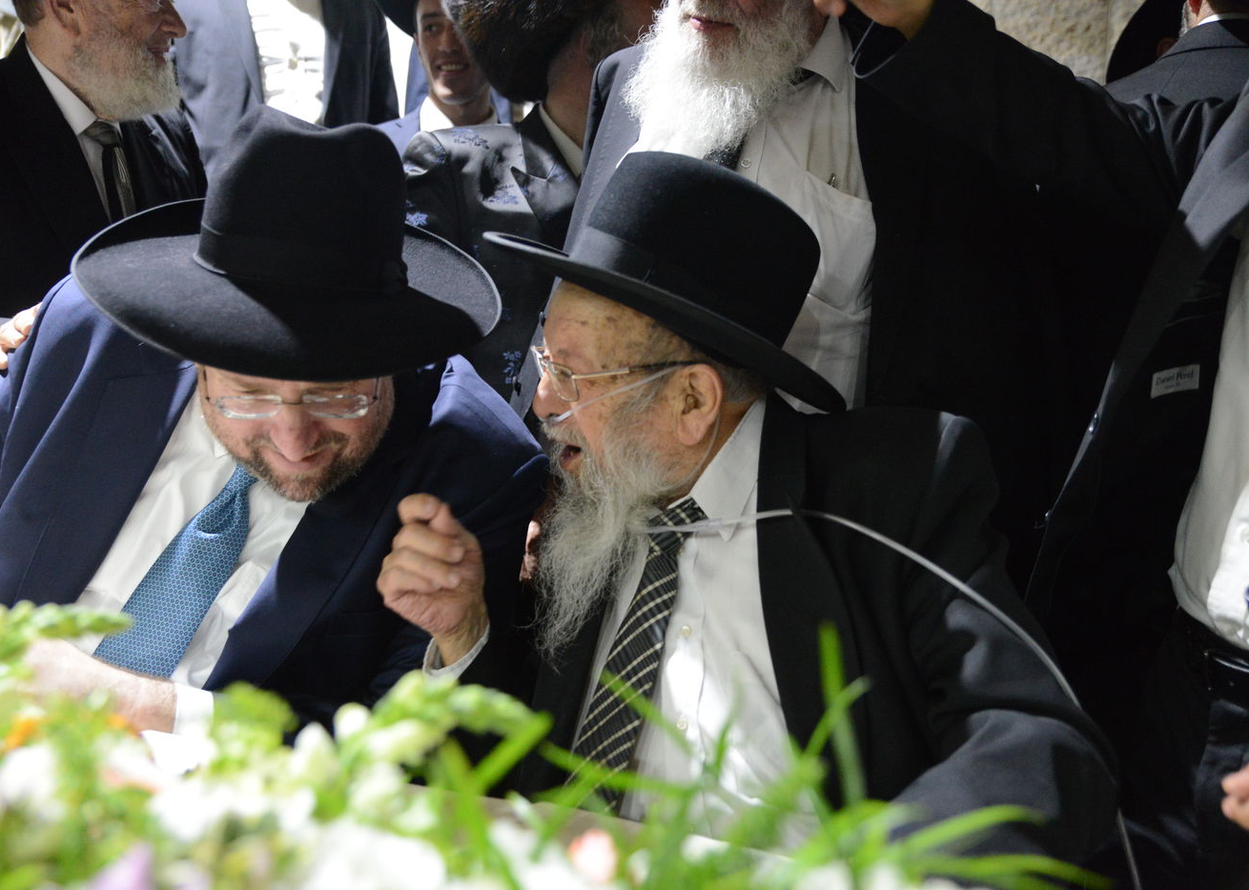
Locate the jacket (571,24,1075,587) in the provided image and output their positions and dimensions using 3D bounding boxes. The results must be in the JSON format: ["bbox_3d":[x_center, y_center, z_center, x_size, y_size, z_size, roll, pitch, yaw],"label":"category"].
[{"bbox_3d":[0.220,-0.090,1.450,0.580,0.770,0.340,2,5,17],"label":"jacket"}]

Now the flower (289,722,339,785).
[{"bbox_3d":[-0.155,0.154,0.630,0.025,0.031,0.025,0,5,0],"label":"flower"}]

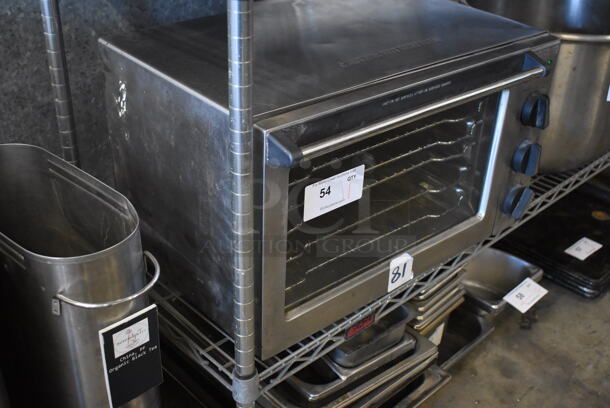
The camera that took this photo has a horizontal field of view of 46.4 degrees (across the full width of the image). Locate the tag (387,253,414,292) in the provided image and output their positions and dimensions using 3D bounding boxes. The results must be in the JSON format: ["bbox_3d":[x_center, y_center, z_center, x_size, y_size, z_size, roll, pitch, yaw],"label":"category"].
[{"bbox_3d":[0.149,0.103,1.089,0.052,0.060,0.004,-22,38,-35],"label":"tag"}]

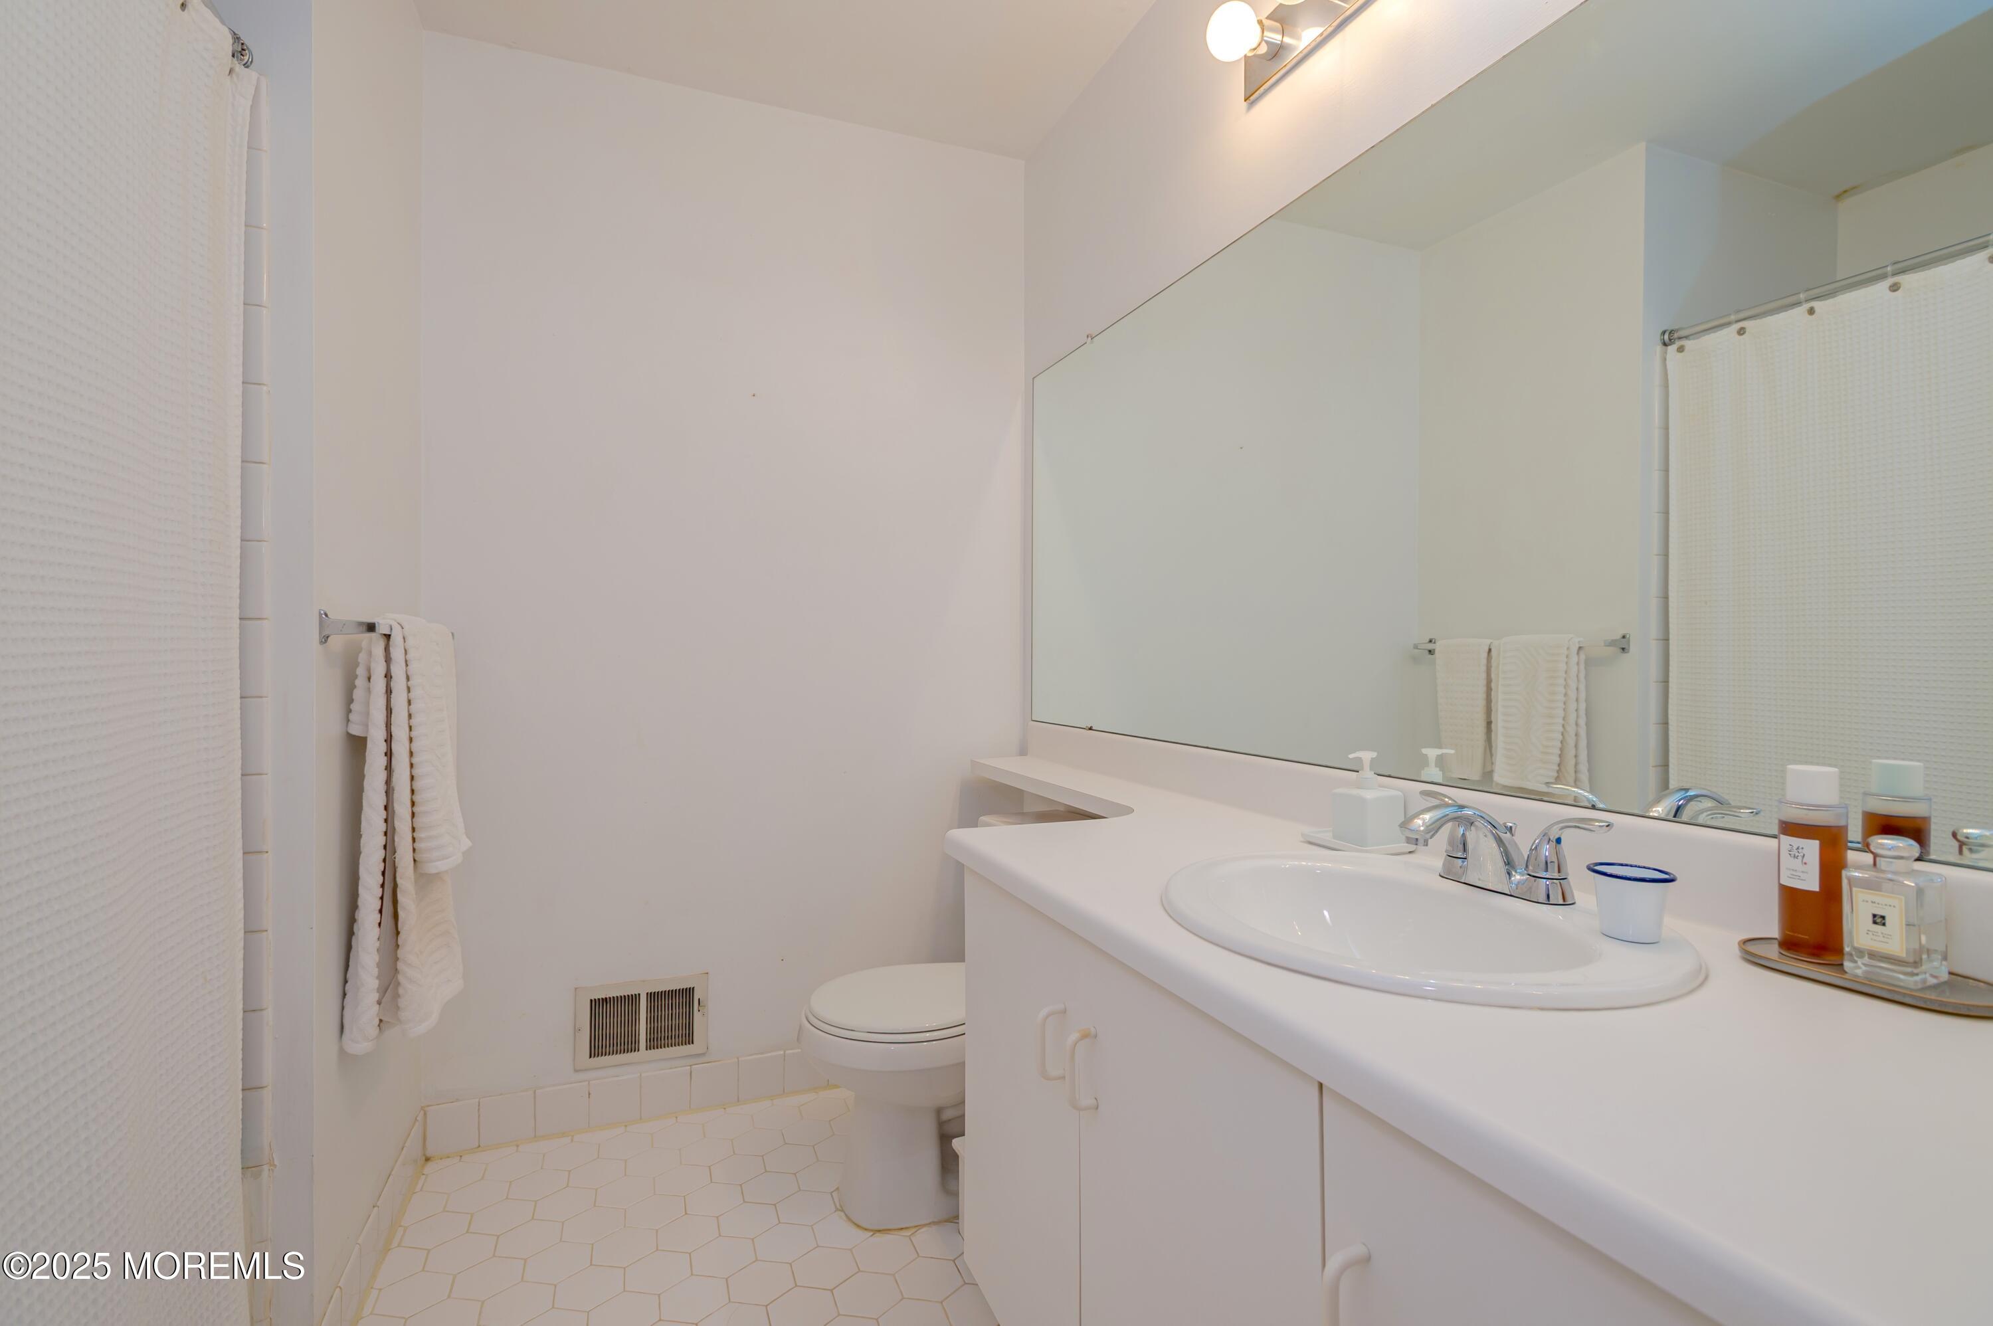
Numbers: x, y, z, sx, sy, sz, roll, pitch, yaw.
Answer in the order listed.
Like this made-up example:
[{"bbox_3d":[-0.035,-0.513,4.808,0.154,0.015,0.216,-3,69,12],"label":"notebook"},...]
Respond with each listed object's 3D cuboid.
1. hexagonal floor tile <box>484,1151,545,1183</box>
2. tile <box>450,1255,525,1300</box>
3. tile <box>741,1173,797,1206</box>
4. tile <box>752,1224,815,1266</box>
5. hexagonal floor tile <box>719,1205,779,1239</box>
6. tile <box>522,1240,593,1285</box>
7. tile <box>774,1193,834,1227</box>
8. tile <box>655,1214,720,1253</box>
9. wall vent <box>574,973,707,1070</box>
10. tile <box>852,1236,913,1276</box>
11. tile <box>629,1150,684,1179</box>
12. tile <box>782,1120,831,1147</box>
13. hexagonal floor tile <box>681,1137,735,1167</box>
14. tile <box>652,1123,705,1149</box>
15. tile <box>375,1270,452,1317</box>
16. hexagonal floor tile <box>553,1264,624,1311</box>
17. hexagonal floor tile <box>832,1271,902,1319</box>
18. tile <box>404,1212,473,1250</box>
[{"bbox_3d":[-1.033,1.081,2.014,0.108,0.008,0.125,0,1,-21],"label":"hexagonal floor tile"},{"bbox_3d":[-0.874,1.063,1.620,0.107,0.009,0.124,0,0,-21],"label":"tile"},{"bbox_3d":[-0.458,1.070,1.909,0.125,0.008,0.108,0,1,9],"label":"tile"},{"bbox_3d":[-0.382,1.060,1.710,0.107,0.009,0.124,0,0,-21],"label":"tile"},{"bbox_3d":[-0.480,1.080,1.817,0.108,0.008,0.125,0,1,-21],"label":"hexagonal floor tile"},{"bbox_3d":[-0.772,1.062,1.660,0.107,0.009,0.124,0,0,-21],"label":"tile"},{"bbox_3d":[-0.372,1.070,1.840,0.125,0.008,0.108,0,1,9],"label":"tile"},{"bbox_3d":[-0.584,1.082,1.776,0.108,0.008,0.125,0,1,-21],"label":"tile"},{"bbox_3d":[-0.824,0.838,2.193,0.290,0.194,0.012,0,1,-21],"label":"wall vent"},{"bbox_3d":[-0.203,1.080,1.718,0.108,0.008,0.125,0,1,-21],"label":"tile"},{"bbox_3d":[-0.722,1.059,1.983,0.107,0.009,0.124,0,0,-21],"label":"tile"},{"bbox_3d":[-0.430,1.075,2.146,0.108,0.008,0.125,0,1,-21],"label":"tile"},{"bbox_3d":[-0.630,1.069,2.047,0.125,0.008,0.108,0,1,9],"label":"hexagonal floor tile"},{"bbox_3d":[-0.706,1.058,2.091,0.107,0.009,0.124,0,0,-21],"label":"tile"},{"bbox_3d":[-0.975,1.064,1.581,0.107,0.009,0.124,0,0,-21],"label":"tile"},{"bbox_3d":[-0.697,1.074,1.611,0.125,0.008,0.108,0,1,9],"label":"hexagonal floor tile"},{"bbox_3d":[-0.220,1.082,1.608,0.108,0.008,0.125,0,1,-21],"label":"hexagonal floor tile"},{"bbox_3d":[-1.057,1.074,1.778,0.125,0.008,0.108,0,1,9],"label":"tile"}]

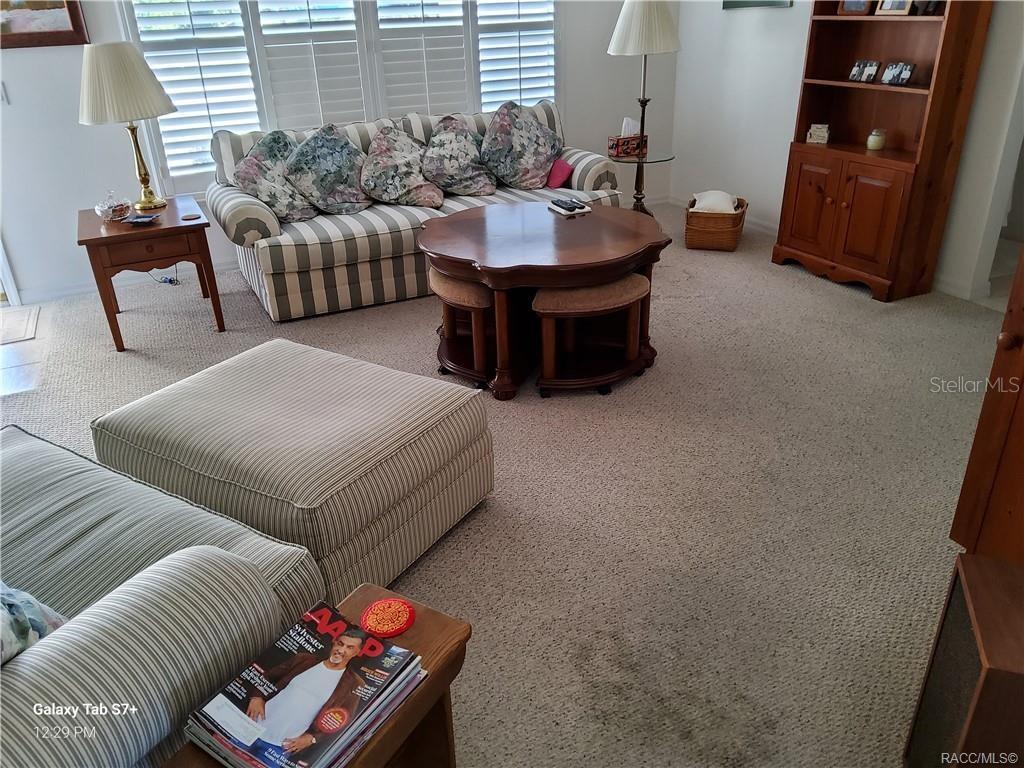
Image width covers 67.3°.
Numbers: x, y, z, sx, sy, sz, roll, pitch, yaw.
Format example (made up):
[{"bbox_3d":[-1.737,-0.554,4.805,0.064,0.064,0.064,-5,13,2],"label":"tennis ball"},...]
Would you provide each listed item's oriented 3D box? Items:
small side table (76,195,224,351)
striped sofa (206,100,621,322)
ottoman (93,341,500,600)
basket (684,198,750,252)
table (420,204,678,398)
[{"bbox_3d":[-1.871,-0.607,4.023,0.573,0.551,0.725,-14,29,-23],"label":"small side table"},{"bbox_3d":[-0.519,-1.079,4.489,2.262,0.877,1.029,-13,28,-21],"label":"striped sofa"},{"bbox_3d":[-0.653,0.224,2.399,0.913,0.416,0.747,14,31,29],"label":"ottoman"},{"bbox_3d":[1.316,-1.043,4.967,0.355,0.249,0.413,7,28,19],"label":"basket"},{"bbox_3d":[0.126,-0.432,3.516,1.058,0.536,1.058,-2,26,1],"label":"table"}]

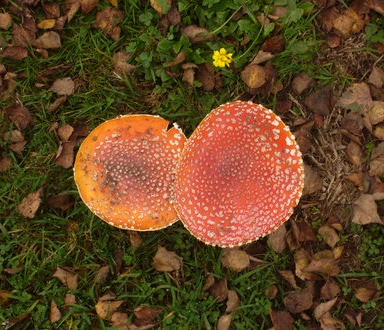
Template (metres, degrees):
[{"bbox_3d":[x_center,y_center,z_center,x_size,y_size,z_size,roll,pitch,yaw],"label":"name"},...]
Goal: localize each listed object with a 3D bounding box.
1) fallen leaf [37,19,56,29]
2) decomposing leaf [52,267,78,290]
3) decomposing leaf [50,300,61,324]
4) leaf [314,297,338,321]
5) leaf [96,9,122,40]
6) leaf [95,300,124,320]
[{"bbox_3d":[-0.166,-0.162,1.526,0.023,0.007,0.013,-8,81,-1],"label":"fallen leaf"},{"bbox_3d":[-0.148,0.133,1.566,0.034,0.014,0.021,39,83,6],"label":"decomposing leaf"},{"bbox_3d":[-0.159,0.172,1.553,0.013,0.010,0.029,-6,81,-1],"label":"decomposing leaf"},{"bbox_3d":[0.157,0.169,1.568,0.014,0.013,0.034,42,85,5],"label":"leaf"},{"bbox_3d":[-0.096,-0.161,1.526,0.029,0.010,0.037,-29,82,-4],"label":"leaf"},{"bbox_3d":[-0.096,0.170,1.553,0.034,0.012,0.023,-21,82,-3],"label":"leaf"}]

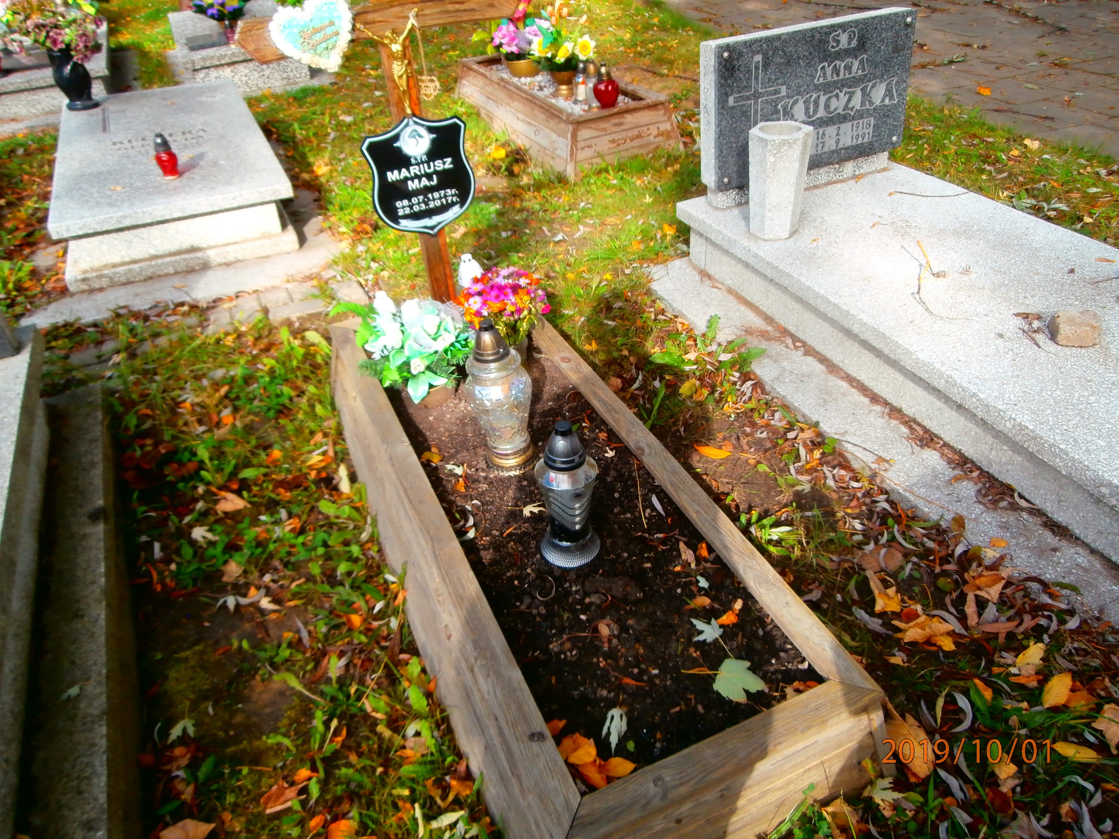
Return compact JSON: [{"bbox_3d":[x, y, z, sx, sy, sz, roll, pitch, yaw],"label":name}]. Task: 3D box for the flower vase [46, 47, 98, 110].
[{"bbox_3d":[-3.081,-2.156,5.101,0.219,0.342,0.209,-18,36,-16],"label":"flower vase"}]

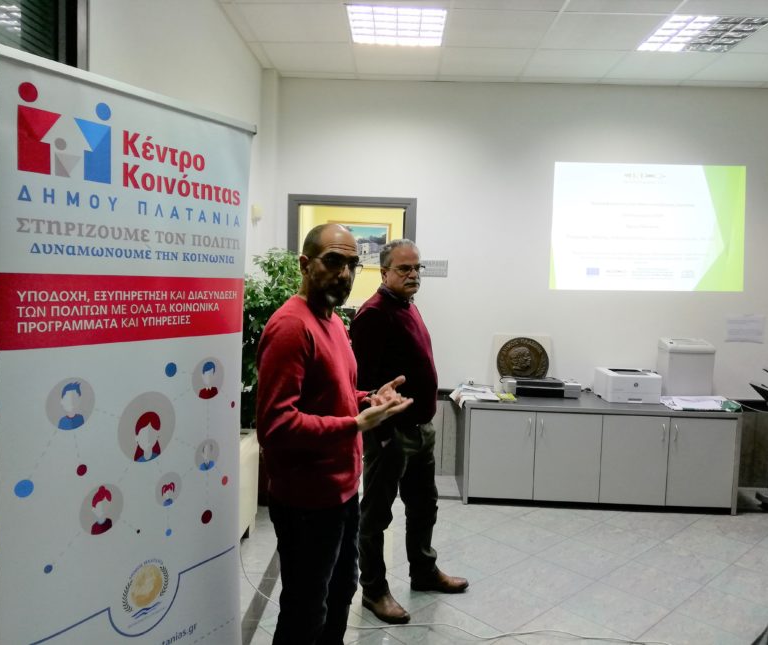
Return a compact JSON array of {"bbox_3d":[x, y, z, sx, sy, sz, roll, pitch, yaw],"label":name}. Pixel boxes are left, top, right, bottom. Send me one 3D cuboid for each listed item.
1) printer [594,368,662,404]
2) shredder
[{"bbox_3d":[1.803,0.465,4.788,0.374,0.207,0.349,2,4,1],"label":"printer"},{"bbox_3d":[2.269,0.359,4.866,0.329,0.435,0.243,2,4,1],"label":"shredder"}]

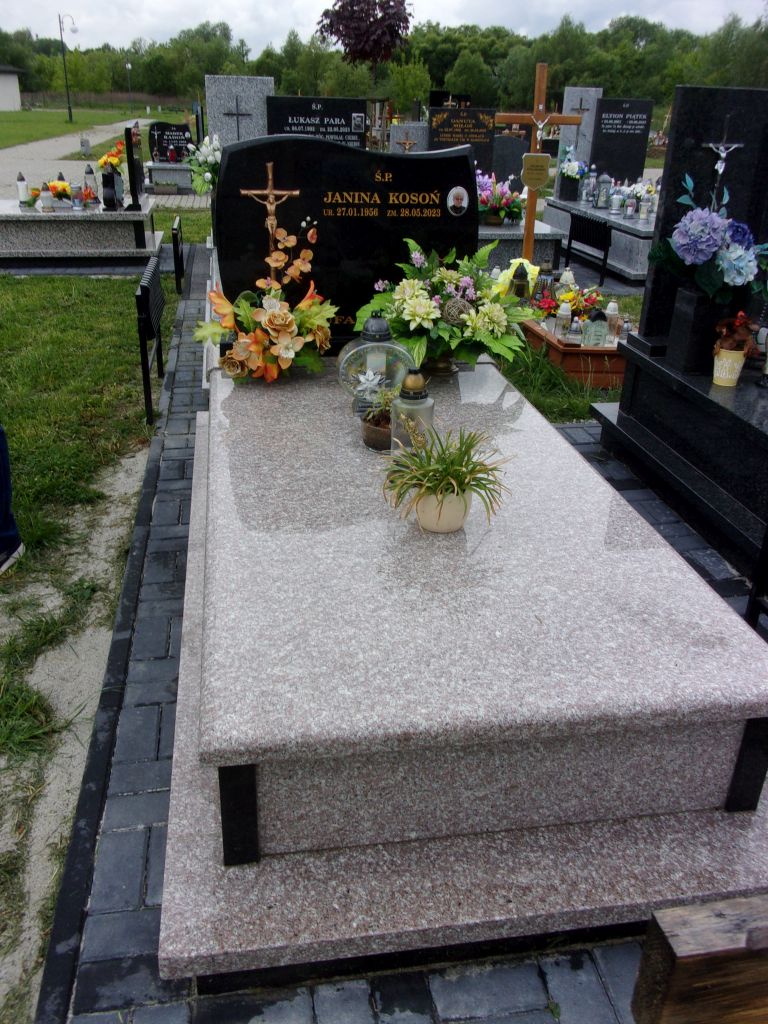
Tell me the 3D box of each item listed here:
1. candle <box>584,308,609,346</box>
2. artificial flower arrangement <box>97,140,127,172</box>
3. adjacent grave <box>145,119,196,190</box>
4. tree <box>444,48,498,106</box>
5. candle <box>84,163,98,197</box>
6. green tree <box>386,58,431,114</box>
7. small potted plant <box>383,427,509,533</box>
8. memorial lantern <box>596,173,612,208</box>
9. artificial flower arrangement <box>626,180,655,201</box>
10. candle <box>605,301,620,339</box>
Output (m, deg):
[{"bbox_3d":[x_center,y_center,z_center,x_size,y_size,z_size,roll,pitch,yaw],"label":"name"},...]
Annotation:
[{"bbox_3d":[1.183,-1.032,4.609,0.110,0.195,0.100,-3,27,-10],"label":"candle"},{"bbox_3d":[-2.410,-3.160,7.353,0.240,0.280,0.240,-2,27,-10],"label":"artificial flower arrangement"},{"bbox_3d":[-3.647,-6.005,14.150,0.860,1.100,1.150,-2,27,-10],"label":"adjacent grave"},{"bbox_3d":[6.927,-33.932,66.042,3.900,5.270,3.900,-2,27,-10],"label":"tree"},{"bbox_3d":[-2.682,-3.002,7.574,0.140,0.325,0.140,-2,27,-10],"label":"candle"},{"bbox_3d":[0.776,-13.579,27.427,1.400,2.580,1.400,-3,27,-10],"label":"green tree"},{"bbox_3d":[0.157,-0.084,2.058,0.310,0.235,0.300,-2,27,-10],"label":"small potted plant"},{"bbox_3d":[2.287,-3.333,8.591,0.140,0.335,0.140,-3,27,-10],"label":"memorial lantern"},{"bbox_3d":[2.728,-3.409,8.809,0.330,0.240,0.260,-2,27,-10],"label":"artificial flower arrangement"},{"bbox_3d":[1.312,-1.105,4.756,0.072,0.212,0.072,-3,27,-10],"label":"candle"}]

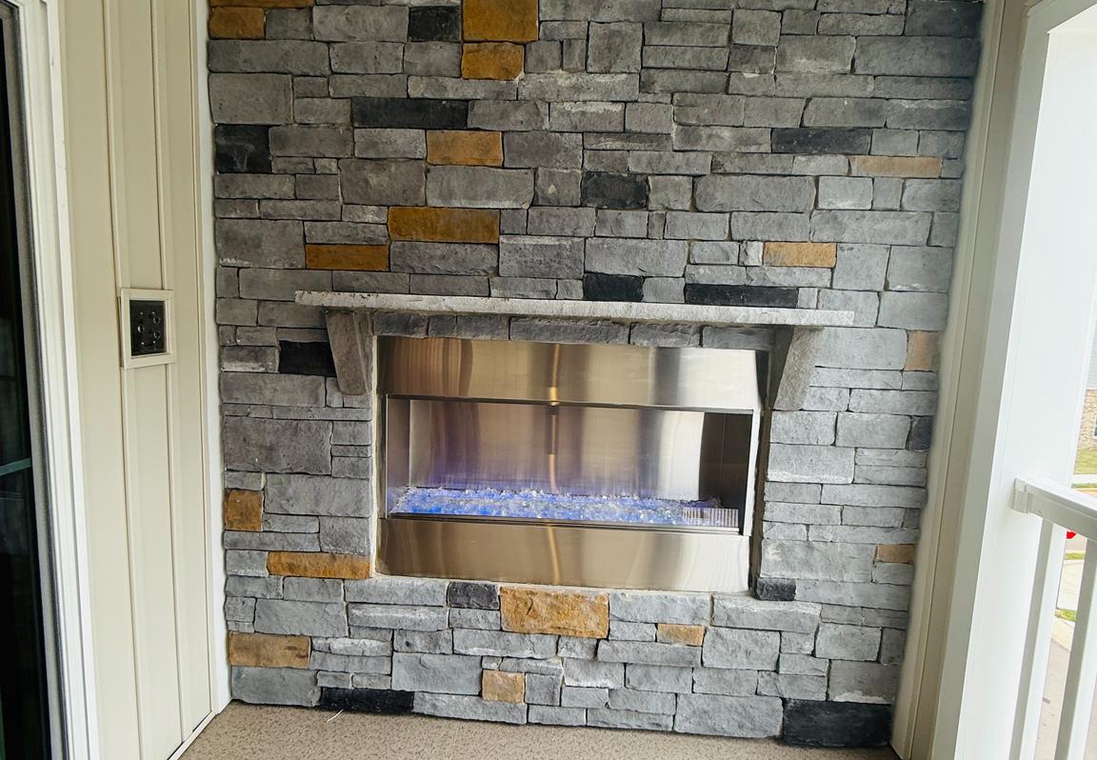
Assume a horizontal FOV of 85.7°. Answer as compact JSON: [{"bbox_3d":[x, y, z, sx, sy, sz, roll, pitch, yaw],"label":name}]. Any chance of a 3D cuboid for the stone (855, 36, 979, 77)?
[{"bbox_3d":[1.075,-0.944,1.740,0.359,0.109,0.060,2,7,2],"label":"stone"}]

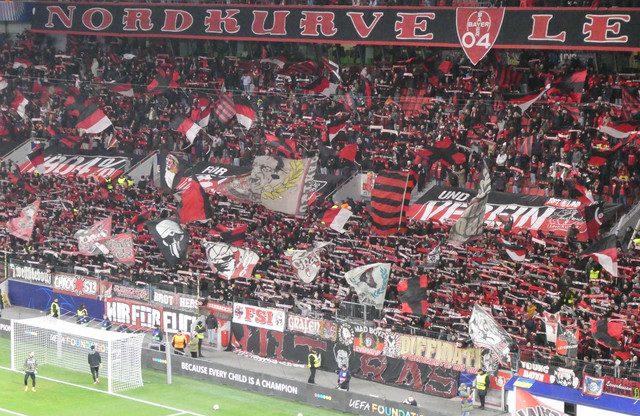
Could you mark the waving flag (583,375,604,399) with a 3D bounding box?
[{"bbox_3d":[11.907,7.735,72.310,1.020,1.080,0.120,6,9,43],"label":"waving flag"}]

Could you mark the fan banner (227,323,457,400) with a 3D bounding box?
[{"bbox_3d":[0.921,7.409,82.484,15.100,1.650,0.200,6,9,43],"label":"fan banner"}]

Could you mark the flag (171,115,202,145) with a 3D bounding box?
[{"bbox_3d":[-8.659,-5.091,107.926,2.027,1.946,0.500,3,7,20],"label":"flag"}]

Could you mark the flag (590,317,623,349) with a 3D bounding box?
[{"bbox_3d":[12.505,5.434,72.630,1.370,1.383,0.400,2,7,19],"label":"flag"}]

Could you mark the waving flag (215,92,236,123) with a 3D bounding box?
[{"bbox_3d":[-6.077,-6.462,107.000,1.415,1.929,0.400,3,7,20],"label":"waving flag"}]

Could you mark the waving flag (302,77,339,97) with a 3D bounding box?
[{"bbox_3d":[0.033,-8.037,110.300,2.400,1.350,0.500,2,7,11],"label":"waving flag"}]

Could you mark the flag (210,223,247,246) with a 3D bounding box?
[{"bbox_3d":[-5.092,1.475,92.600,2.020,1.310,0.500,2,7,17],"label":"flag"}]

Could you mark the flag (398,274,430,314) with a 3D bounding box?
[{"bbox_3d":[4.471,4.159,80.000,1.580,1.880,0.400,5,8,33],"label":"flag"}]

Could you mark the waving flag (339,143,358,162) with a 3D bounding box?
[{"bbox_3d":[1.692,-3.295,98.800,1.200,1.200,0.400,2,7,11],"label":"waving flag"}]

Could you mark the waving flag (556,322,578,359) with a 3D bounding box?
[{"bbox_3d":[11.155,5.972,75.000,0.992,1.623,0.400,3,7,20],"label":"waving flag"}]

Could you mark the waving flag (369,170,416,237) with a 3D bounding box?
[{"bbox_3d":[3.878,-0.294,89.000,2.700,3.560,0.600,4,7,29],"label":"waving flag"}]

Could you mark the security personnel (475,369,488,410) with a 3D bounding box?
[{"bbox_3d":[7.328,8.235,75.500,0.580,1.840,0.380,6,8,38],"label":"security personnel"}]

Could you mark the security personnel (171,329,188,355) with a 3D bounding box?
[{"bbox_3d":[-7.110,7.073,84.348,0.720,1.780,0.420,1,6,5],"label":"security personnel"}]

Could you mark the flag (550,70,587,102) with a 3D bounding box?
[{"bbox_3d":[14.358,-7.020,96.144,2.056,1.830,0.450,2,7,18],"label":"flag"}]

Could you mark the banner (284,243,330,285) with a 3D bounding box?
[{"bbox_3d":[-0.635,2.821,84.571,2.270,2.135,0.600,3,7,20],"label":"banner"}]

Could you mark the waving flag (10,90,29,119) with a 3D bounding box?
[{"bbox_3d":[-21.942,-7.557,121.500,1.300,2.000,0.450,1,7,10],"label":"waving flag"}]

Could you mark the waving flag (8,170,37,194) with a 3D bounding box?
[{"bbox_3d":[-19.478,-1.670,108.944,1.811,1.556,0.450,1,7,4],"label":"waving flag"}]

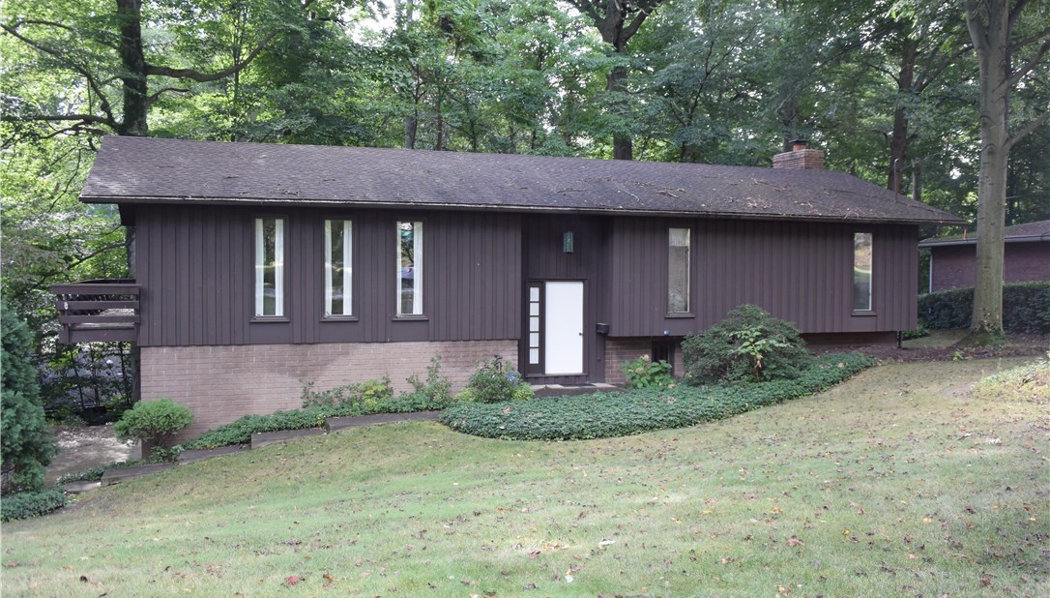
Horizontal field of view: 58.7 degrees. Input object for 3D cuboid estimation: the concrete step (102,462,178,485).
[{"bbox_3d":[-6.161,2.887,15.128,1.190,0.210,0.720,0,2,-19],"label":"concrete step"}]

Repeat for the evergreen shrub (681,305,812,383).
[{"bbox_3d":[4.776,0.923,20.170,2.850,1.710,2.250,0,2,-19],"label":"evergreen shrub"}]

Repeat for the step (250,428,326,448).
[{"bbox_3d":[-3.967,2.428,15.875,1.250,0.205,0.740,0,2,-19],"label":"step"}]

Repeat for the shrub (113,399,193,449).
[{"bbox_3d":[-6.516,2.274,16.401,1.350,0.980,1.250,0,2,-19],"label":"shrub"}]

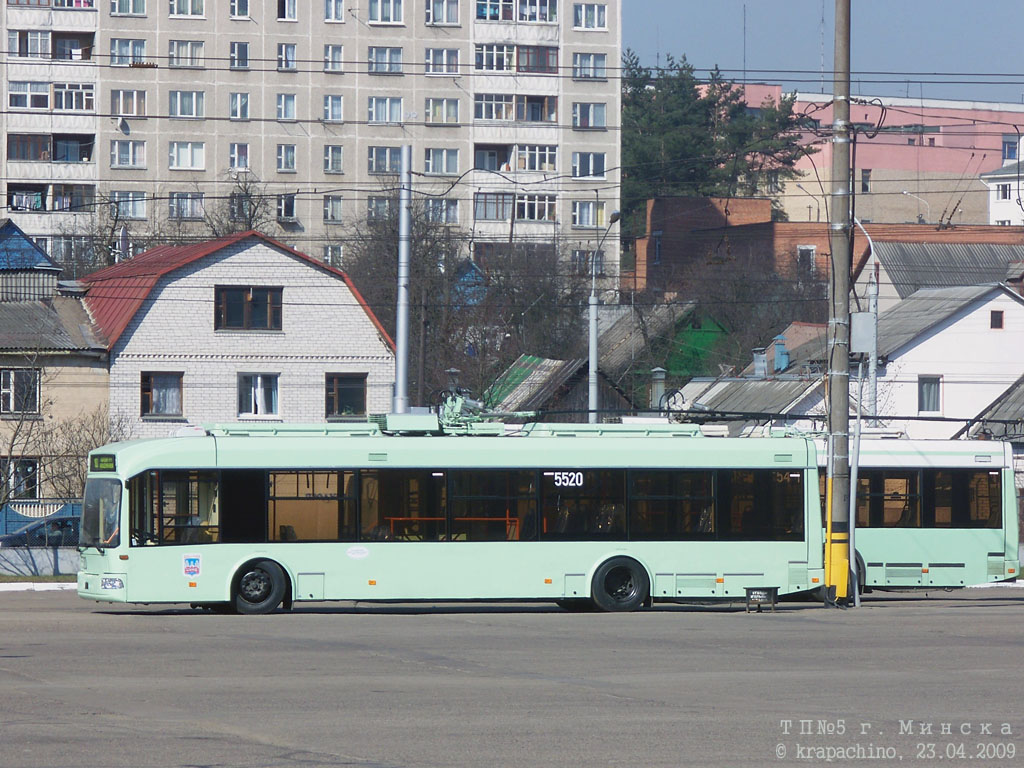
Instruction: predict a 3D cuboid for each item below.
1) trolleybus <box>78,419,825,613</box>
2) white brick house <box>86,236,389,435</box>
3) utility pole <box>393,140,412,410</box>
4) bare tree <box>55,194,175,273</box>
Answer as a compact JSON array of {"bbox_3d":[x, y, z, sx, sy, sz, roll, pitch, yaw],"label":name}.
[{"bbox_3d":[-0.995,2.010,84.886,12.100,3.200,2.530,0,-1,-19],"label":"trolleybus"},{"bbox_3d":[-9.622,0.166,168.514,9.200,9.610,10.300,0,-1,-18],"label":"white brick house"},{"bbox_3d":[-2.305,-0.508,112.000,0.300,9.020,0.300,1,0,0],"label":"utility pole"},{"bbox_3d":[-14.630,-0.769,195.000,4.600,12.500,4.600,0,-1,0],"label":"bare tree"}]

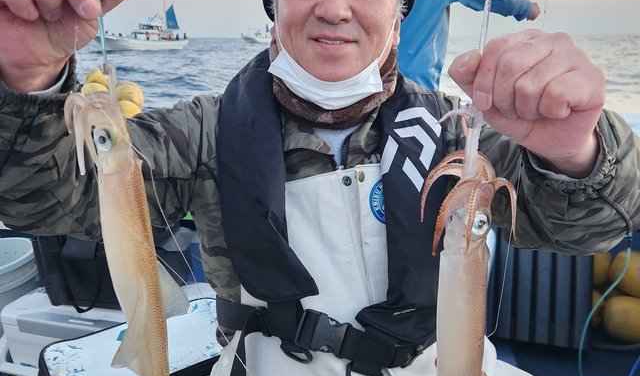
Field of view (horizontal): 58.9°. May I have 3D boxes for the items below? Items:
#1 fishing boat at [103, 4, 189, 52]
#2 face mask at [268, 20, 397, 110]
[{"bbox_3d":[-25.031,-23.057,80.000,13.800,6.900,3.500,-6,16,-19],"label":"fishing boat"},{"bbox_3d":[0.013,-0.151,0.725,0.155,0.105,0.110,1,7,0],"label":"face mask"}]

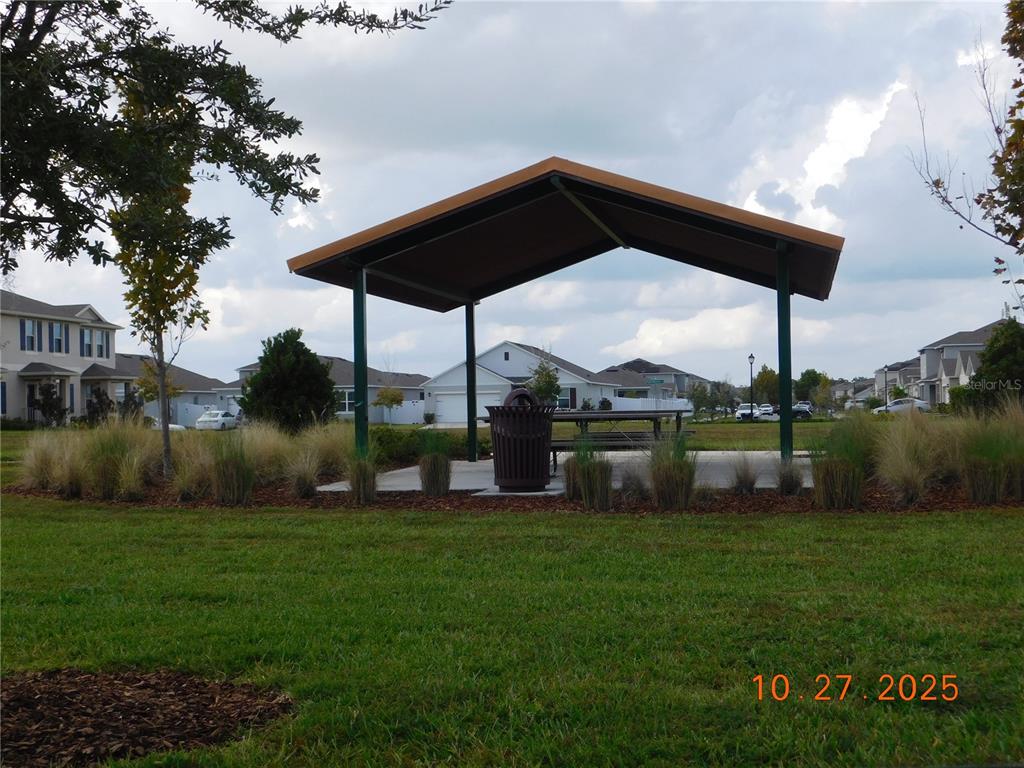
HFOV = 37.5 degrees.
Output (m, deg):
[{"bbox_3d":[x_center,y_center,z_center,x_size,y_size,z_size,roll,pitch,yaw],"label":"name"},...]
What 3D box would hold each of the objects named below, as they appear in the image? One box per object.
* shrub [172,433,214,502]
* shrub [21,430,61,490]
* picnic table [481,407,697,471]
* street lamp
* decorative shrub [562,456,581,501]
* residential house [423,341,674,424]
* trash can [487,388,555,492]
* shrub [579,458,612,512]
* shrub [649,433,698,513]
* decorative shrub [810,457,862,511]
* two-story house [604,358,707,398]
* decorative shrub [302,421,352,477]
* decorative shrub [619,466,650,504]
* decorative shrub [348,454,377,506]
[{"bbox_3d":[-3.106,0.814,14.714,0.410,0.676,0.410,-1,-1,-12],"label":"shrub"},{"bbox_3d":[-5.813,0.943,18.600,0.493,0.740,0.520,-1,-1,0],"label":"shrub"},{"bbox_3d":[0.905,0.734,19.100,2.500,0.770,1.600,-1,-1,10],"label":"picnic table"},{"bbox_3d":[16.192,0.237,102.000,0.420,4.733,0.420,-1,-1,9],"label":"street lamp"},{"bbox_3d":[0.563,0.874,14.034,0.242,0.414,0.242,-1,-1,2],"label":"decorative shrub"},{"bbox_3d":[1.322,-0.145,123.655,12.800,6.200,21.000,-1,-1,9],"label":"residential house"},{"bbox_3d":[0.085,0.565,15.100,0.710,1.030,0.710,-1,-1,0],"label":"trash can"},{"bbox_3d":[0.697,0.839,12.592,0.284,0.463,0.284,-1,-1,3],"label":"shrub"},{"bbox_3d":[1.338,0.742,12.577,0.400,0.635,0.400,-1,-1,6],"label":"shrub"},{"bbox_3d":[3.016,0.923,14.000,0.473,0.501,0.473,-1,-1,0],"label":"decorative shrub"},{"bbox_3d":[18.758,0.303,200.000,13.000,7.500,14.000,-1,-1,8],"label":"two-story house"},{"bbox_3d":[-2.495,0.872,20.400,0.676,0.757,0.680,-1,-1,0],"label":"decorative shrub"},{"bbox_3d":[1.096,0.908,13.500,0.286,0.337,0.286,-1,-1,5],"label":"decorative shrub"},{"bbox_3d":[-1.364,0.881,13.768,0.256,0.470,0.256,-1,-1,-6],"label":"decorative shrub"}]

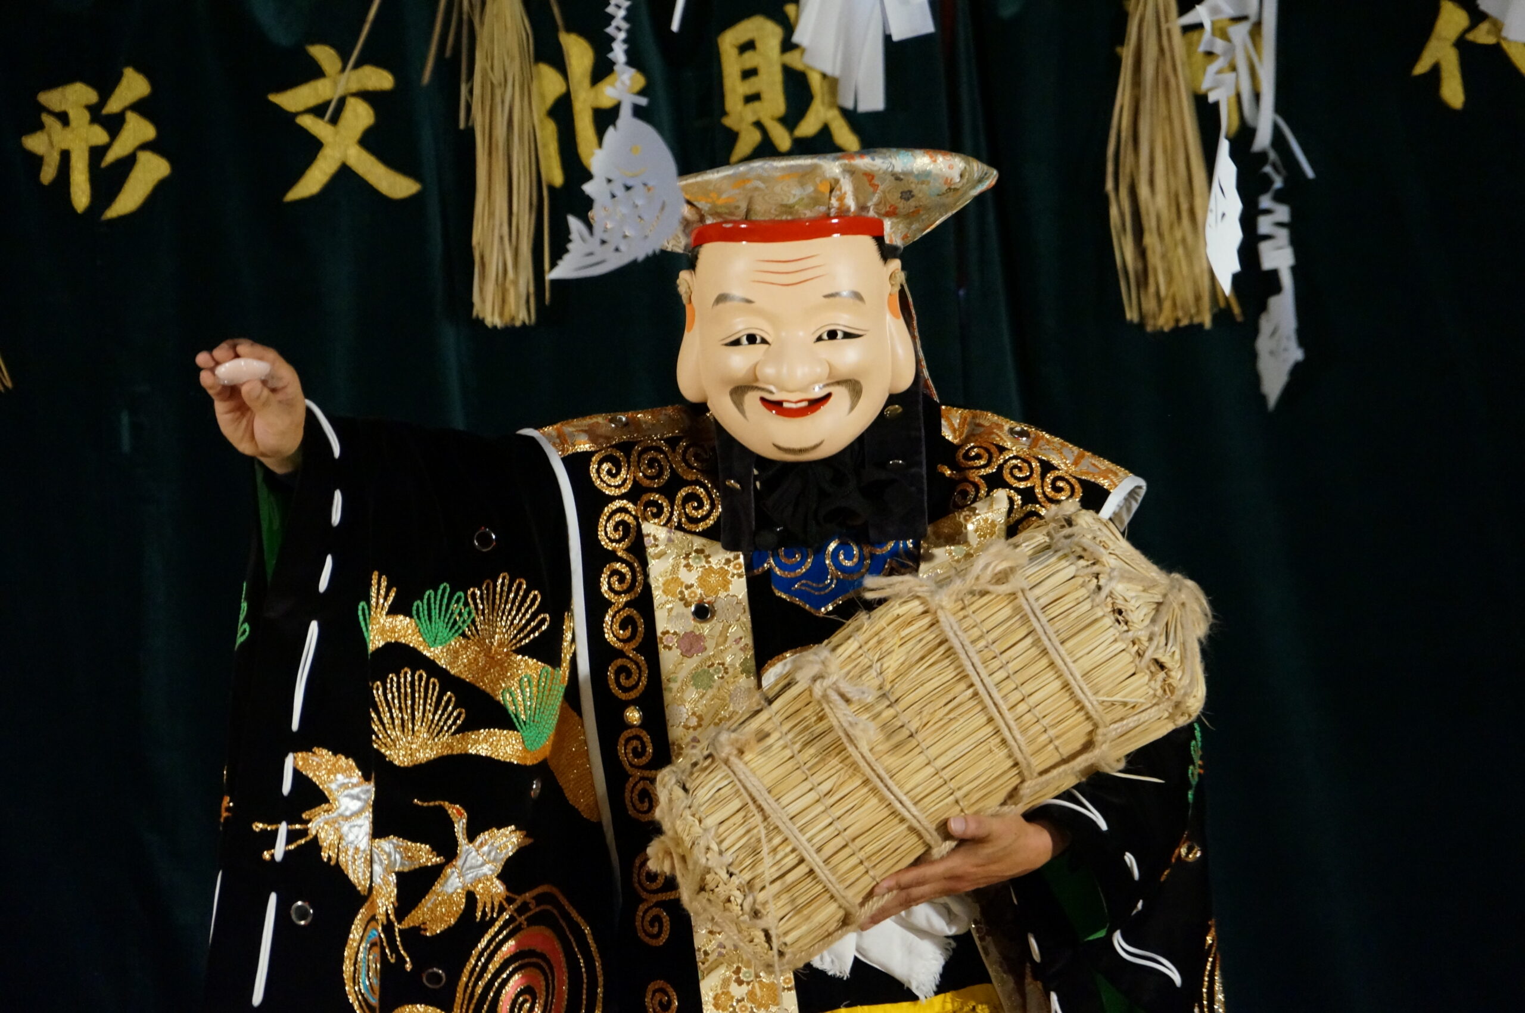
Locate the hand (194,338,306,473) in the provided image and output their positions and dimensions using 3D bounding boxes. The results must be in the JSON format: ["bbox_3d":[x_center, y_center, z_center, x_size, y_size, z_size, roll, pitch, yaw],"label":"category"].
[{"bbox_3d":[-0.439,-0.087,11.000,0.088,0.122,0.090,-13,3,11],"label":"hand"}]

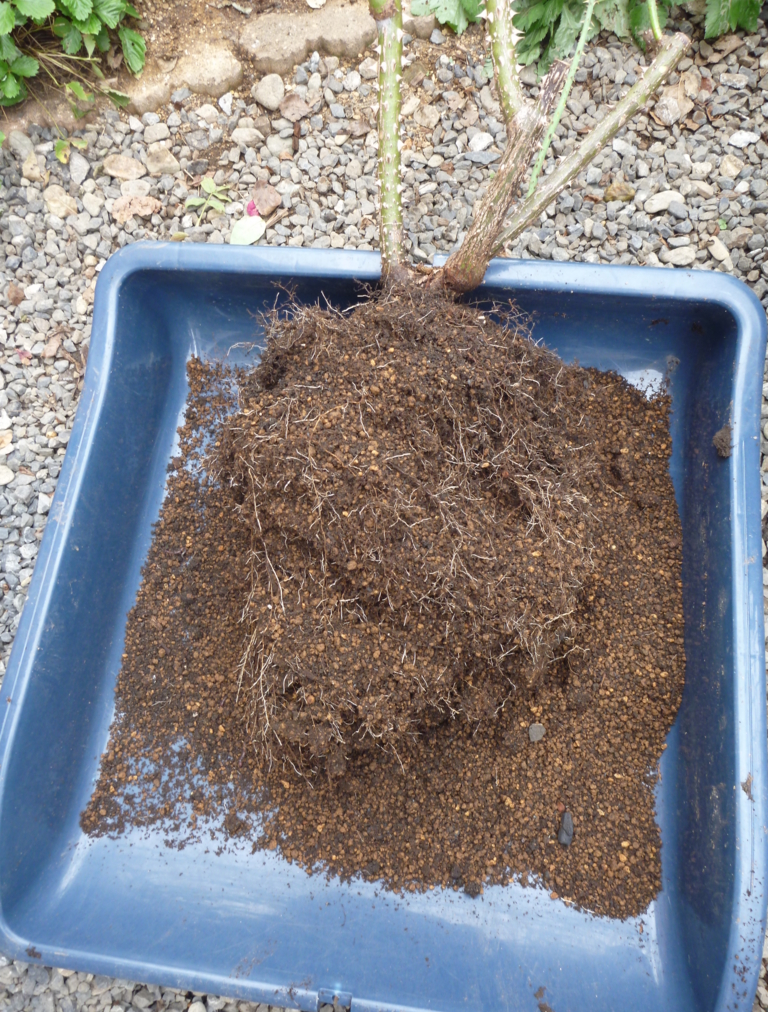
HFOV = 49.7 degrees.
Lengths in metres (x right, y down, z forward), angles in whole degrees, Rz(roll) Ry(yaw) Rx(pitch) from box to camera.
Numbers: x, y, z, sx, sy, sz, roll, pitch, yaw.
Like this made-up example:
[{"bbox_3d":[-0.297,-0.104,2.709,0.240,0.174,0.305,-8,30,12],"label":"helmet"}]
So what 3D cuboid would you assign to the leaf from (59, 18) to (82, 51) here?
[{"bbox_3d":[-0.389,-0.583,1.029,0.026,0.010,0.036,4,100,-13],"label":"leaf"}]

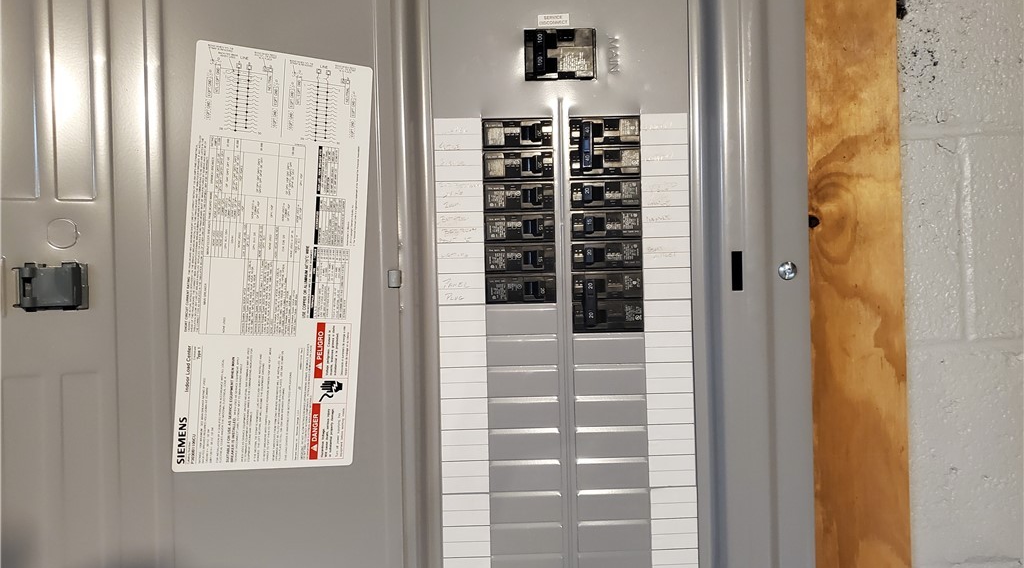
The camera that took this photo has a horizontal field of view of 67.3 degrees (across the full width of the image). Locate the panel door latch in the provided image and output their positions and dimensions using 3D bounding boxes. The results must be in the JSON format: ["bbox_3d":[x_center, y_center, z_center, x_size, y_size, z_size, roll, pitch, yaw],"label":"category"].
[{"bbox_3d":[-0.301,0.002,0.503,0.043,0.031,0.018,-1,0,-23],"label":"panel door latch"}]

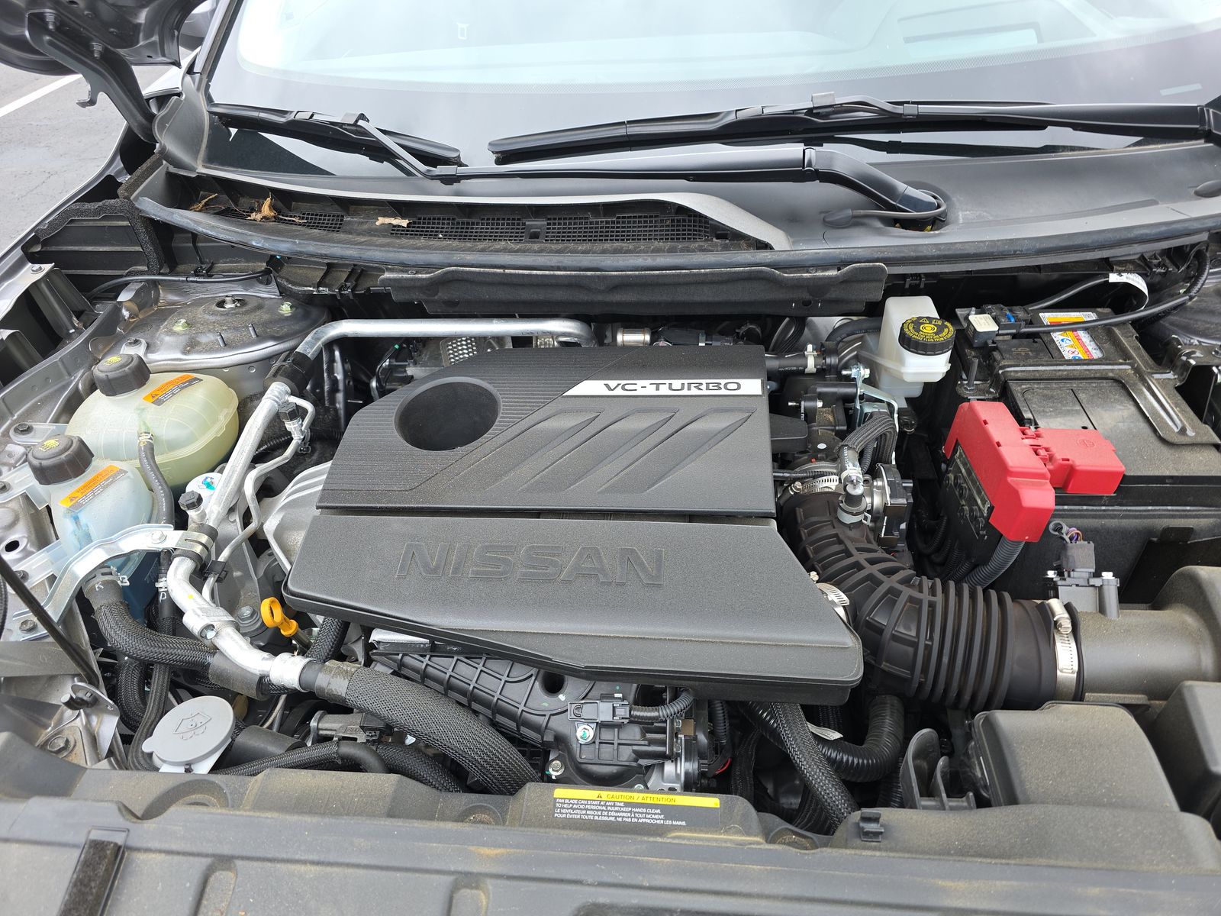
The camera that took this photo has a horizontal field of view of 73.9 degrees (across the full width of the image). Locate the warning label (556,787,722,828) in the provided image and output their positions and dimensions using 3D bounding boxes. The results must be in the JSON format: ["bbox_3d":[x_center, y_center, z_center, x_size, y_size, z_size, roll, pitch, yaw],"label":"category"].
[{"bbox_3d":[0.017,0.225,0.520,0.107,0.001,0.022,0,49,7],"label":"warning label"}]

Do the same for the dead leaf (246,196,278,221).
[{"bbox_3d":[-0.454,-0.325,1.060,0.038,0.031,0.026,0,39,7],"label":"dead leaf"}]

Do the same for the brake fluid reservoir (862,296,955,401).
[{"bbox_3d":[0.319,-0.107,0.887,0.080,0.095,0.115,0,39,7],"label":"brake fluid reservoir"}]

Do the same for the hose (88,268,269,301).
[{"bbox_3d":[-0.575,-0.232,1.080,0.245,0.040,0.035,0,39,7],"label":"hose"}]

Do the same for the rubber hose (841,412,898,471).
[{"bbox_3d":[0.239,-0.015,0.750,0.046,0.050,0.038,0,39,7],"label":"rubber hose"}]

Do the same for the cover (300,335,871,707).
[{"bbox_3d":[-0.030,0.037,0.736,0.460,0.072,0.359,0,47,7],"label":"cover"}]

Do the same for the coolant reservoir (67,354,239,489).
[{"bbox_3d":[-0.497,-0.042,0.870,0.165,0.150,0.145,0,39,7],"label":"coolant reservoir"}]

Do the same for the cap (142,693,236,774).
[{"bbox_3d":[-0.320,0.214,0.628,0.062,0.018,0.058,-3,39,2],"label":"cap"}]

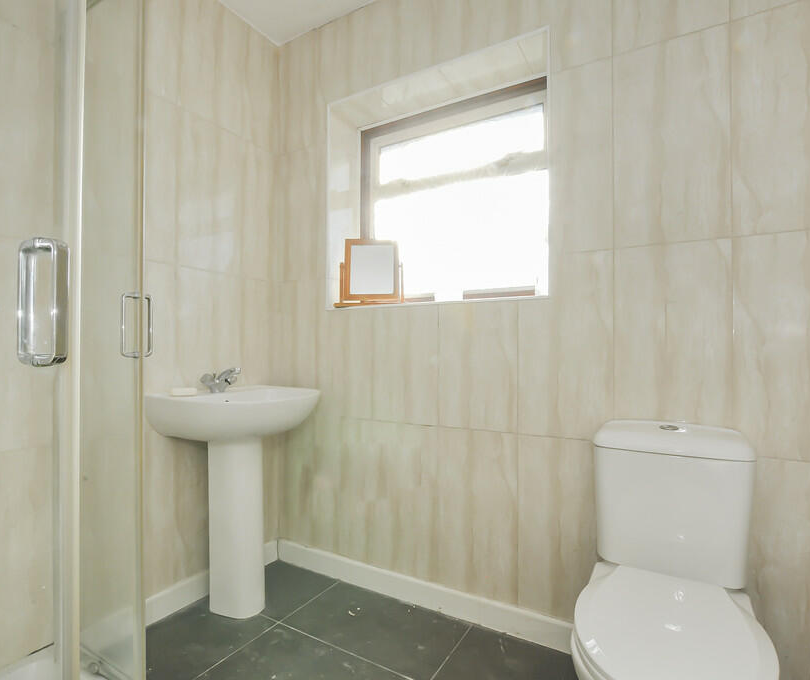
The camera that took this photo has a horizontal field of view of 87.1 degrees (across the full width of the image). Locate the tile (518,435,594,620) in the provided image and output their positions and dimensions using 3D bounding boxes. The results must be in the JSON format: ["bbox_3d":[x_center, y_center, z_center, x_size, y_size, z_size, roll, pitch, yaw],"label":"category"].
[{"bbox_3d":[0.518,0.618,1.383,0.295,0.593,0.012,0,-1,29],"label":"tile"}]

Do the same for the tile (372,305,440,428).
[{"bbox_3d":[0.002,0.094,1.675,0.295,0.464,0.012,0,-1,29],"label":"tile"}]

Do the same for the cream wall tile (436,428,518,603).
[{"bbox_3d":[0.260,0.620,1.526,0.295,0.593,0.012,0,-1,29],"label":"cream wall tile"}]

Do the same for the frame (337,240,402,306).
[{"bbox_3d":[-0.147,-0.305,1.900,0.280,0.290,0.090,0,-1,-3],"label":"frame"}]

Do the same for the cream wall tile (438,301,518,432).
[{"bbox_3d":[0.260,0.090,1.541,0.300,0.462,0.010,0,-1,29],"label":"cream wall tile"}]

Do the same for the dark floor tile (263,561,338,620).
[{"bbox_3d":[-0.526,1.029,1.765,0.347,0.012,0.318,0,-1,29],"label":"dark floor tile"}]

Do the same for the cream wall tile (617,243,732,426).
[{"bbox_3d":[0.780,0.017,1.251,0.298,0.600,0.010,0,-1,29],"label":"cream wall tile"}]

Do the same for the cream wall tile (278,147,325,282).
[{"bbox_3d":[-0.480,-0.571,1.948,0.247,0.602,0.012,0,-1,29],"label":"cream wall tile"}]

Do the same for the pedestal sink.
[{"bbox_3d":[-0.582,0.606,1.576,0.460,0.825,0.510,0,-1,29],"label":"pedestal sink"}]

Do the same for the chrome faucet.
[{"bbox_3d":[-0.677,0.153,1.626,0.160,0.107,0.160,0,-1,29],"label":"chrome faucet"}]

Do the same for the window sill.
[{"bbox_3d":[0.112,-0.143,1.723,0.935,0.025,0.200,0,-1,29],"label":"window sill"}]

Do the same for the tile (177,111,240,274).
[{"bbox_3d":[-0.779,-0.575,1.720,0.010,0.600,0.300,0,-1,29],"label":"tile"}]

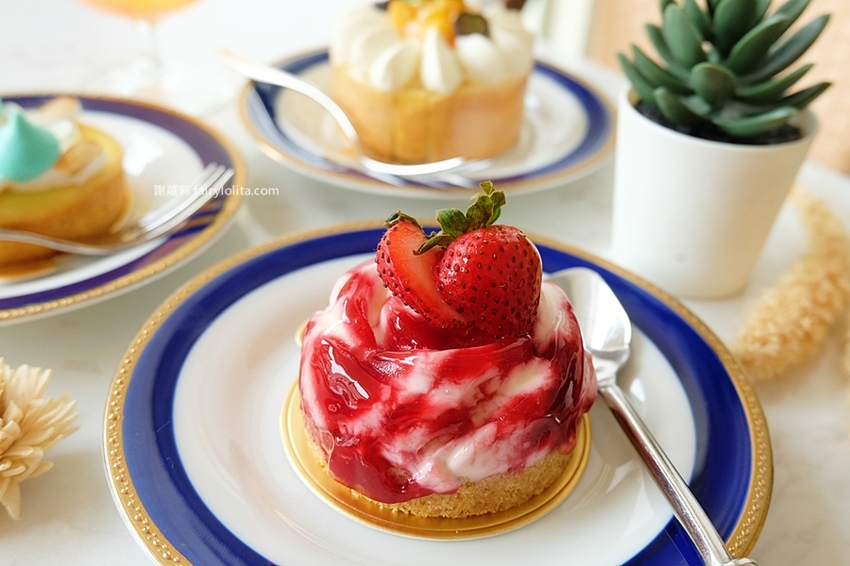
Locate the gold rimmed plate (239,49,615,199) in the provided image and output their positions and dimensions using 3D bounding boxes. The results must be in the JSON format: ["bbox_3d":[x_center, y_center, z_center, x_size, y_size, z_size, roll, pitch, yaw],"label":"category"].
[{"bbox_3d":[0.000,-0.081,0.396,0.184,0.019,0.184,2,34,-1],"label":"gold rimmed plate"}]

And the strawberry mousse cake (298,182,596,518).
[{"bbox_3d":[0.007,0.008,0.208,0.082,0.069,0.082,3,34,0],"label":"strawberry mousse cake"}]

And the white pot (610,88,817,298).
[{"bbox_3d":[0.103,-0.036,0.299,0.071,0.063,0.071,2,34,-1],"label":"white pot"}]

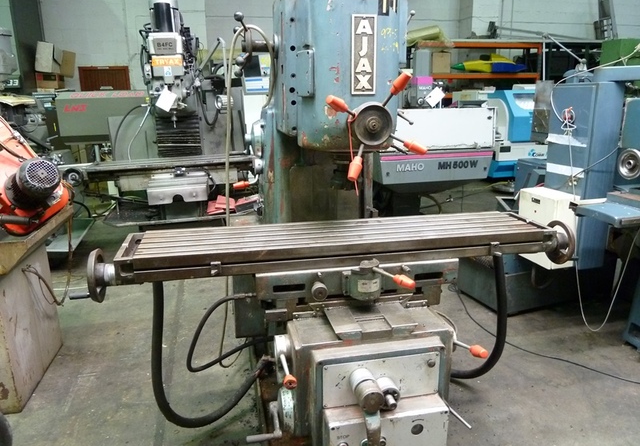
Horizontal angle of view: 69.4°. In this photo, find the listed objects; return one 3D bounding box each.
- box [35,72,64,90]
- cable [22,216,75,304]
[{"bbox_3d":[-3.916,-2.056,6.691,0.310,0.240,0.290,-4,15,-12],"label":"box"},{"bbox_3d":[-1.550,0.213,2.629,0.120,0.430,0.520,-4,15,-13],"label":"cable"}]

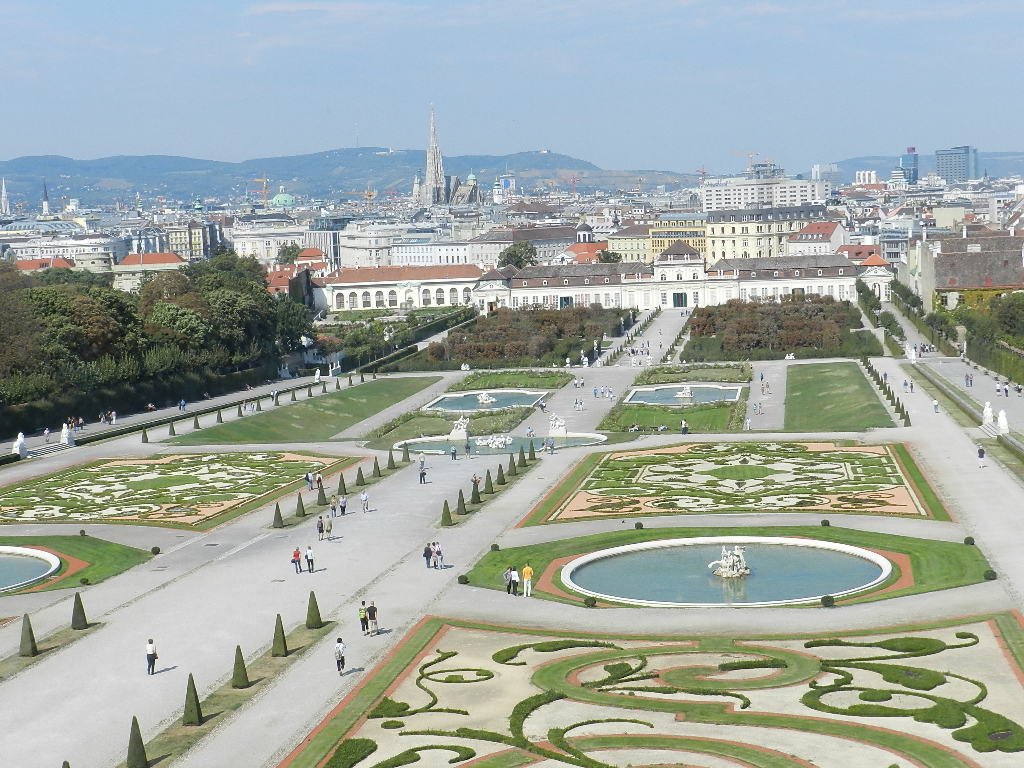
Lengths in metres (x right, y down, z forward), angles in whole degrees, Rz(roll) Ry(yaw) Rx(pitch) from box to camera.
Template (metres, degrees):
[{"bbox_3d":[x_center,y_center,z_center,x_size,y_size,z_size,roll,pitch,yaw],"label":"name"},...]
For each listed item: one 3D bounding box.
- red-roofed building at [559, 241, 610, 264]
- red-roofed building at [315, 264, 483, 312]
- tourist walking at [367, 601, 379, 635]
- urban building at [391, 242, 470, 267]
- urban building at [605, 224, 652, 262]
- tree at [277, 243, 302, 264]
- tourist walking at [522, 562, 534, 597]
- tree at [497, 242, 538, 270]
[{"bbox_3d":[29.210,-48.400,717.560,13.000,16.900,18.000,4,9,44],"label":"red-roofed building"},{"bbox_3d":[-37.934,-32.518,596.765,54.000,13.500,14.000,-2,6,1],"label":"red-roofed building"},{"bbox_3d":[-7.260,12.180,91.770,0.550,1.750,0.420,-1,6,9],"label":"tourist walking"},{"bbox_3d":[-29.070,-53.980,784.550,48.000,18.500,16.000,3,8,42],"label":"urban building"},{"bbox_3d":[52.850,-51.370,706.560,26.000,23.200,16.000,4,9,44],"label":"urban building"},{"bbox_3d":[-84.975,-45.497,679.925,10.000,17.000,10.000,-1,6,9],"label":"tree"},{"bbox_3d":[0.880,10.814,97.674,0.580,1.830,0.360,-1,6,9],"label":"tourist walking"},{"bbox_3d":[2.243,-39.222,606.100,14.000,18.500,13.500,-1,6,9],"label":"tree"}]

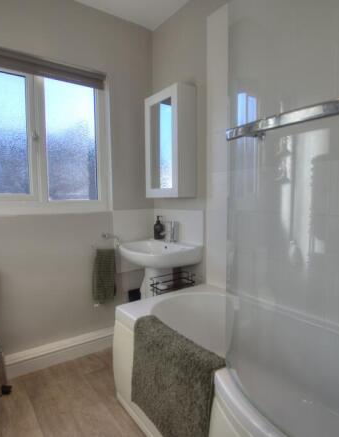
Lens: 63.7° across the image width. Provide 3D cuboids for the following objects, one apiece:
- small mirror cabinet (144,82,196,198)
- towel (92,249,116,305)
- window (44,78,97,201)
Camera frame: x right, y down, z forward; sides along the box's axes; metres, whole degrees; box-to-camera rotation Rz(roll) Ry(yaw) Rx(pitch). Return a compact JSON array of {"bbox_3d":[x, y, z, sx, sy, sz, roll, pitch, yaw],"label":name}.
[{"bbox_3d":[0.003,-0.484,1.846,0.148,0.691,0.369,-3,4,-36],"label":"small mirror cabinet"},{"bbox_3d":[-0.454,0.406,1.912,0.141,0.384,0.070,-3,4,-33],"label":"towel"},{"bbox_3d":[-0.668,-0.526,1.879,0.326,0.805,0.050,-3,4,-33],"label":"window"}]

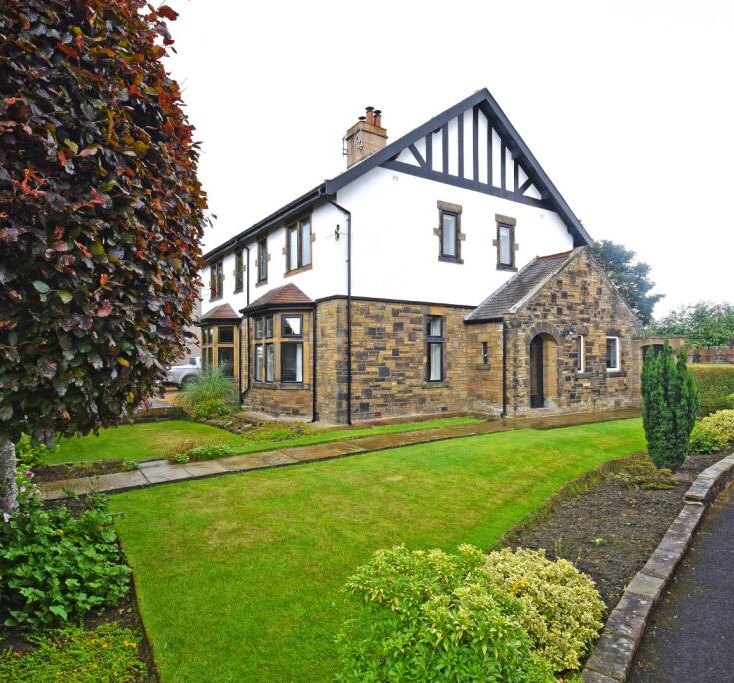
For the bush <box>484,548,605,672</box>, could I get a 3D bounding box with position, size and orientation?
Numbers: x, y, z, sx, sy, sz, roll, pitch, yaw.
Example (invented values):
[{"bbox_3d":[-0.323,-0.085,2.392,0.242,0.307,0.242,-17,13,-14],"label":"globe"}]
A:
[{"bbox_3d":[1.060,1.450,2.720,0.670,0.520,0.630,0,-1,22],"label":"bush"}]

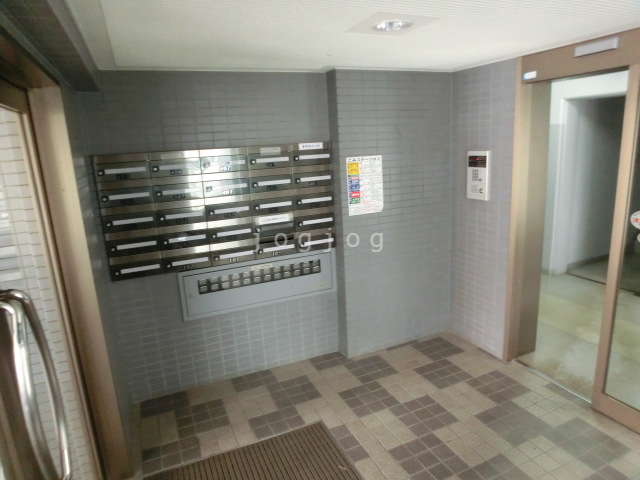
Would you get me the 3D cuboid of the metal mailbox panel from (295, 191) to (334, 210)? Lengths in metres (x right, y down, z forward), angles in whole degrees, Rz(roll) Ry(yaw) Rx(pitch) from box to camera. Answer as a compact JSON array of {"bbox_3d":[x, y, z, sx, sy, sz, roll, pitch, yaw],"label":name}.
[{"bbox_3d":[-0.044,-0.285,2.836,0.299,0.109,0.030,-9,14,-21],"label":"metal mailbox panel"}]

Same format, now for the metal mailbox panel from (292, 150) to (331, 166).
[{"bbox_3d":[-0.063,-0.558,2.647,0.287,0.103,0.030,-8,14,-22],"label":"metal mailbox panel"}]

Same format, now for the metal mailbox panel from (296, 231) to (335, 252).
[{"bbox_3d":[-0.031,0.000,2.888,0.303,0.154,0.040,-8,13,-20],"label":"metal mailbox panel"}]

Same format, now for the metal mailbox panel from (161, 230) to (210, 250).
[{"bbox_3d":[-0.850,-0.001,2.431,0.287,0.103,0.030,-8,14,-22],"label":"metal mailbox panel"}]

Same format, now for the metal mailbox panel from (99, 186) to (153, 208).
[{"bbox_3d":[-1.179,-0.266,2.362,0.299,0.109,0.030,-9,14,-21],"label":"metal mailbox panel"}]

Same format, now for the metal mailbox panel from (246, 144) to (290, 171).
[{"bbox_3d":[-0.335,-0.540,2.536,0.287,0.145,0.030,-8,14,-22],"label":"metal mailbox panel"}]

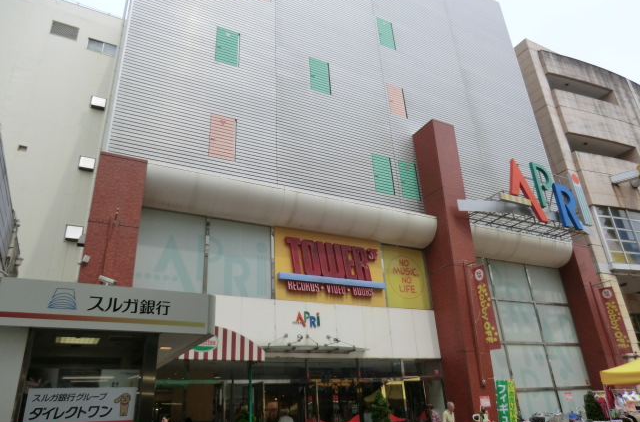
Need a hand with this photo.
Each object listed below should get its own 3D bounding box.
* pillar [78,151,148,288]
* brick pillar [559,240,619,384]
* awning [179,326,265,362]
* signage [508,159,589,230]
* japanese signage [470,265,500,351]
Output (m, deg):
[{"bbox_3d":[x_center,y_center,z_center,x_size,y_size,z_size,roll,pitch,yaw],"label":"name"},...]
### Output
[{"bbox_3d":[-5.322,2.409,10.772,1.180,8.100,1.000,10,-27,-27],"label":"pillar"},{"bbox_3d":[12.464,5.525,20.071,1.180,8.150,0.970,10,-27,-27],"label":"brick pillar"},{"bbox_3d":[-3.018,3.297,10.957,3.140,0.845,1.050,10,-27,-27],"label":"awning"},{"bbox_3d":[10.141,-0.785,19.744,5.386,2.971,0.300,10,-27,-27],"label":"signage"},{"bbox_3d":[5.643,3.272,15.109,0.060,2.820,0.610,10,-27,-27],"label":"japanese signage"}]

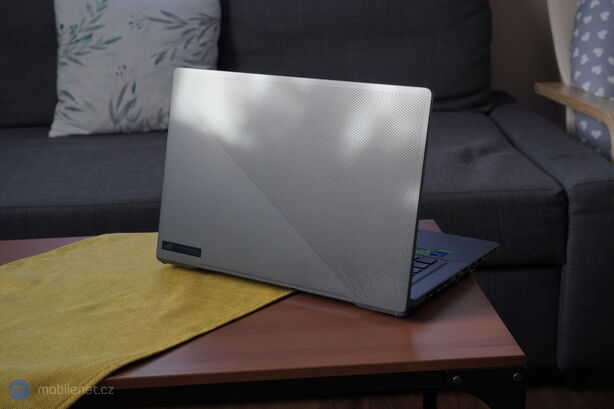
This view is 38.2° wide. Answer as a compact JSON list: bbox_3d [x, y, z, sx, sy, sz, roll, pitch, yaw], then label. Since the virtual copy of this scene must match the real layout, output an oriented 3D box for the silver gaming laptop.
[{"bbox_3d":[0.025,-0.048,1.091,0.355,0.236,0.247,9,19,33],"label":"silver gaming laptop"}]

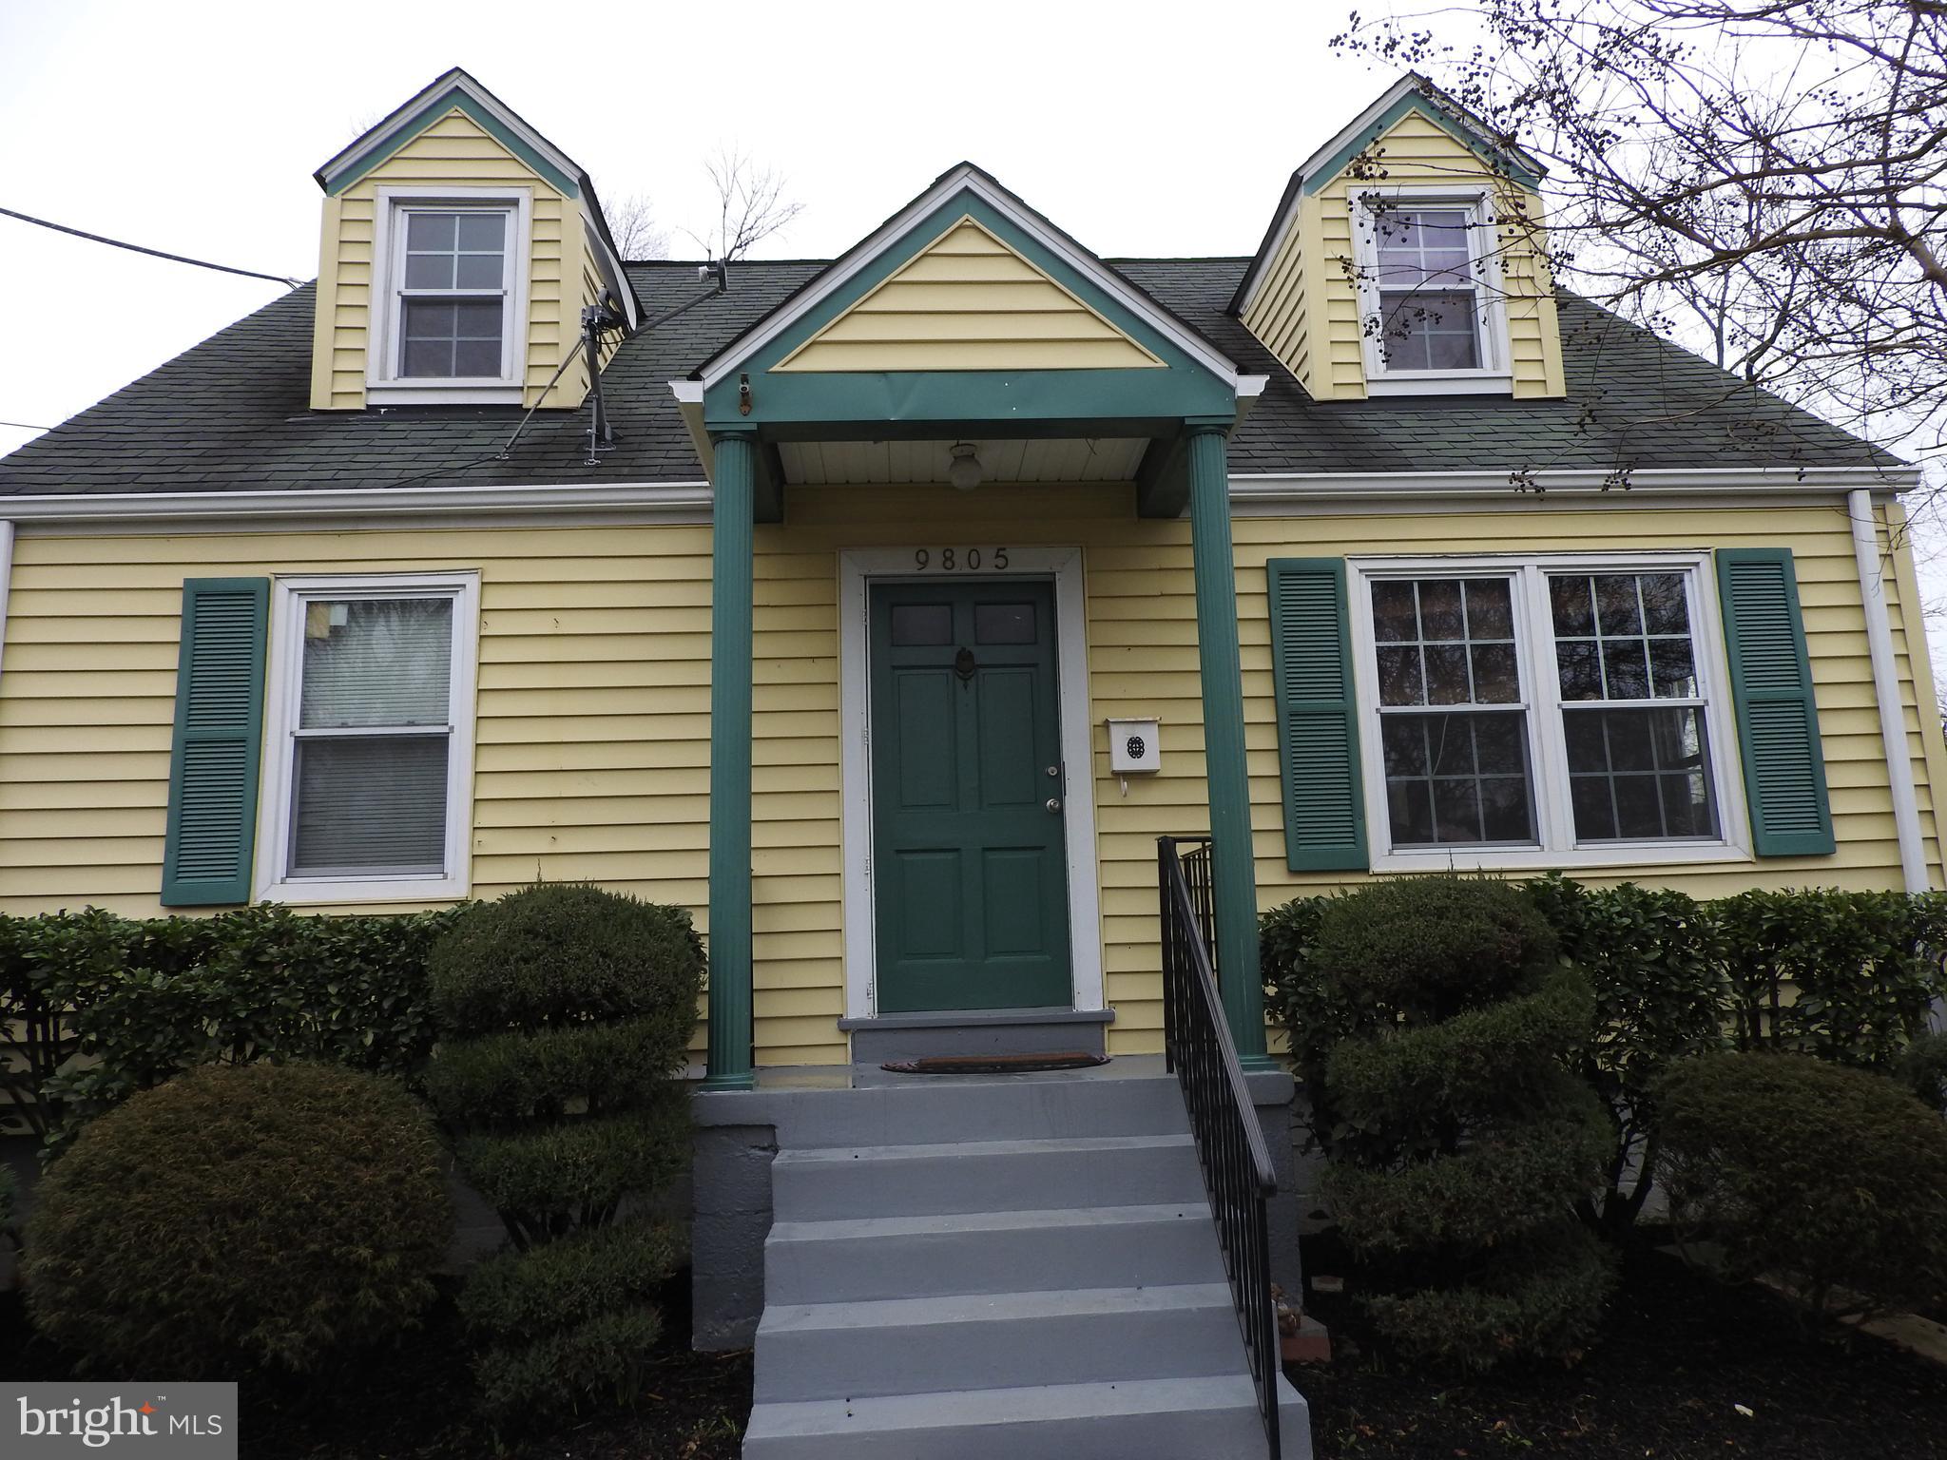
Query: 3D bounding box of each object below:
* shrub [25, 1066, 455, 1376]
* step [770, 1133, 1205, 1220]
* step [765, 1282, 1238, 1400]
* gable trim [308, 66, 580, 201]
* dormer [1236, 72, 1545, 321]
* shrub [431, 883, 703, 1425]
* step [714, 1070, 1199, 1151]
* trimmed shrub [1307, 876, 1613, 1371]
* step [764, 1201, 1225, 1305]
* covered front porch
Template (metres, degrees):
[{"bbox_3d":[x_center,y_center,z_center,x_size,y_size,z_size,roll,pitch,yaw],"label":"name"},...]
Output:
[{"bbox_3d":[-2.543,1.651,4.745,1.320,0.960,1.240,-1,-10,-3],"label":"shrub"},{"bbox_3d":[0.063,1.478,4.469,1.420,0.180,0.320,-1,-10,-3],"label":"step"},{"bbox_3d":[0.110,1.731,3.836,1.425,0.180,0.280,-1,-10,-3],"label":"step"},{"bbox_3d":[-2.895,-3.330,7.497,1.495,0.805,0.140,-1,-10,-3],"label":"gable trim"},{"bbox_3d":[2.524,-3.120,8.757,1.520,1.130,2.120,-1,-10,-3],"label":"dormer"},{"bbox_3d":[-1.337,1.293,4.432,0.860,1.580,0.860,-1,-10,-3],"label":"shrub"},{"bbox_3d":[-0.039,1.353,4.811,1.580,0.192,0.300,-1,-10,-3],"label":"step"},{"bbox_3d":[1.641,1.252,4.639,0.900,1.485,0.860,-1,-10,-3],"label":"trimmed shrub"},{"bbox_3d":[0.088,1.602,4.138,1.420,0.180,0.290,-1,-10,-3],"label":"step"},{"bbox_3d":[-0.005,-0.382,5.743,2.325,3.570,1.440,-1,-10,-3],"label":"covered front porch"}]

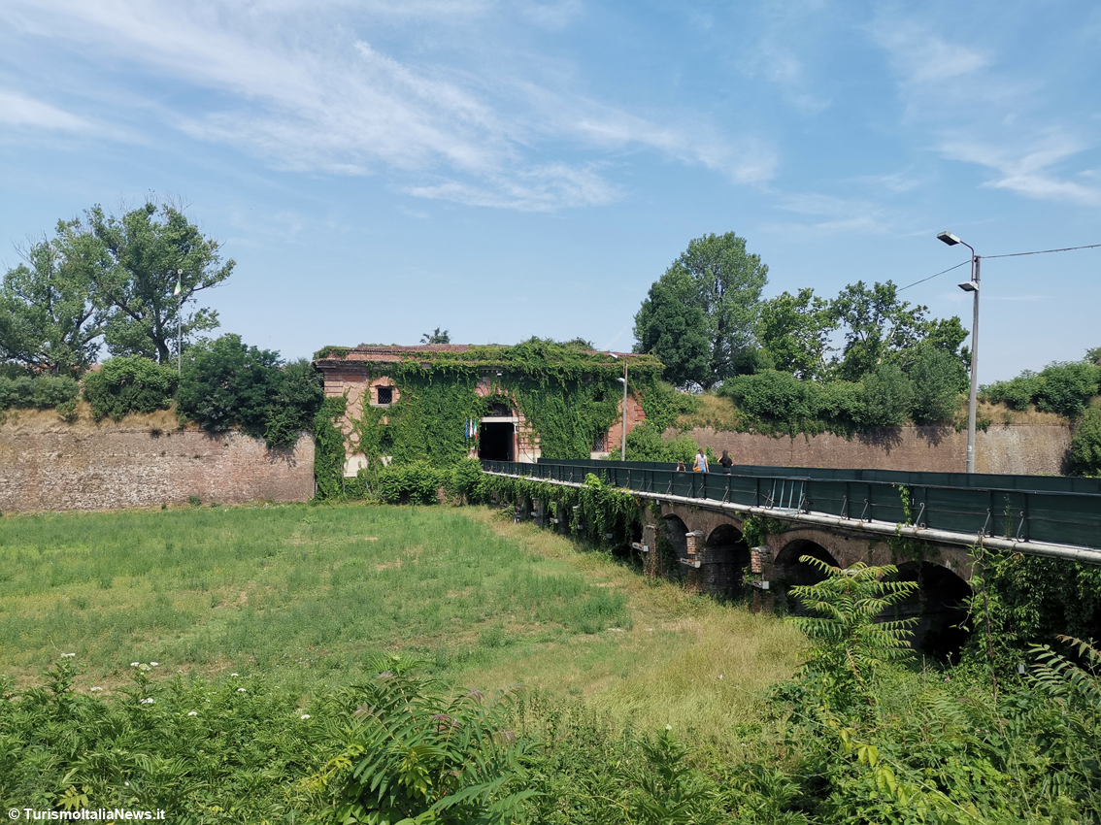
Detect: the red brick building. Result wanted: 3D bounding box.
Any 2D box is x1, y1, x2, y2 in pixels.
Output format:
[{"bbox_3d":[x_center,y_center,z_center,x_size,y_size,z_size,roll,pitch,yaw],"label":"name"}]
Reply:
[{"bbox_3d":[-6.523,0.077,84.916,29.500,14.000,15.000,1,-3,-12],"label":"red brick building"}]

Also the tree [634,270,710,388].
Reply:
[{"bbox_3d":[12.569,-8.483,90.512,7.820,12.580,7.730,0,-3,8],"label":"tree"}]

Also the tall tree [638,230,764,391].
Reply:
[{"bbox_3d":[16.354,-10.760,93.624,13.730,17.330,13.160,0,-3,10],"label":"tall tree"}]

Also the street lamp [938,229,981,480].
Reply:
[{"bbox_3d":[12.232,-1.356,25.947,1.500,8.200,0.380,1,-3,-14],"label":"street lamp"}]

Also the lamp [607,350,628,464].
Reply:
[{"bbox_3d":[4.413,0.132,56.916,1.450,8.200,0.380,1,-3,-14],"label":"lamp"}]

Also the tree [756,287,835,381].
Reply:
[{"bbox_3d":[25.127,-7.670,88.470,7.830,10.010,7.750,-1,-3,16],"label":"tree"}]

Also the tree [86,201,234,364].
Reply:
[{"bbox_3d":[-38.234,-11.746,84.661,13.860,17.630,12.710,1,-3,-24],"label":"tree"}]

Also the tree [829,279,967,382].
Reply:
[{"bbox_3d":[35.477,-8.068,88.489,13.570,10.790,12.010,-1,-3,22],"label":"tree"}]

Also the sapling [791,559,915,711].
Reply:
[{"bbox_3d":[3.346,2.430,9.394,1.400,1.700,1.350,-1,-3,18],"label":"sapling"}]

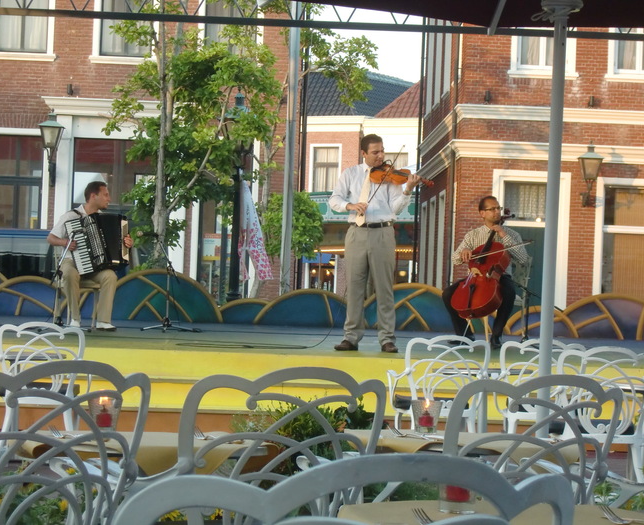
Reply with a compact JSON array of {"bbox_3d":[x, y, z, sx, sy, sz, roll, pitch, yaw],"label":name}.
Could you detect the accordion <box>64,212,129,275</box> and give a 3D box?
[{"bbox_3d":[-2.031,-0.171,20.400,0.530,0.490,0.270,-10,-5,-13],"label":"accordion"}]

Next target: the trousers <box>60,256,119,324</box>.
[{"bbox_3d":[-2.125,0.261,20.700,0.450,0.600,0.600,3,0,-25],"label":"trousers"}]

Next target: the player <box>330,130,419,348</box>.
[{"bbox_3d":[0.422,-0.157,18.200,0.660,1.750,0.500,2,0,7],"label":"player"}]

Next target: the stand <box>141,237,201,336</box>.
[{"bbox_3d":[-1.378,0.191,20.600,0.560,0.880,0.500,2,0,-6],"label":"stand"}]

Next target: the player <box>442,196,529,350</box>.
[{"bbox_3d":[1.480,0.086,20.500,0.680,1.350,0.770,2,0,18],"label":"player"}]

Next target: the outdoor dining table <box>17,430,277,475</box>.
[{"bbox_3d":[-0.533,0.886,6.497,0.720,0.730,0.700,2,0,-9],"label":"outdoor dining table"}]

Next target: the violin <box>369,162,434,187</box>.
[{"bbox_3d":[0.638,-0.694,17.950,0.590,0.100,0.210,10,32,30],"label":"violin"}]

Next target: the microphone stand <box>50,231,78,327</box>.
[{"bbox_3d":[-2.288,0.161,20.200,0.460,0.880,0.440,3,-1,-41],"label":"microphone stand"}]

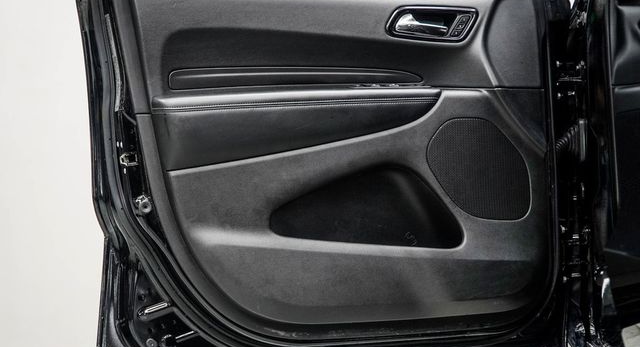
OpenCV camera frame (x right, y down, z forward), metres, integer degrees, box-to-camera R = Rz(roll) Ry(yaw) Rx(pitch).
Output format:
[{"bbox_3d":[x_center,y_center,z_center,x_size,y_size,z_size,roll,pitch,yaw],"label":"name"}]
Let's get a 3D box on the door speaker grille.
[{"bbox_3d":[0.348,-0.009,2.450,0.232,0.222,0.030,-1,5,-13],"label":"door speaker grille"}]

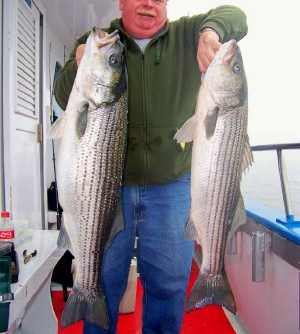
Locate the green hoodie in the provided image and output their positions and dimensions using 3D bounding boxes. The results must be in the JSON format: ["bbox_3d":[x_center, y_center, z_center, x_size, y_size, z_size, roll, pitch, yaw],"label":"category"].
[{"bbox_3d":[0.000,-0.285,1.660,0.760,0.710,0.460,0,4,3],"label":"green hoodie"}]

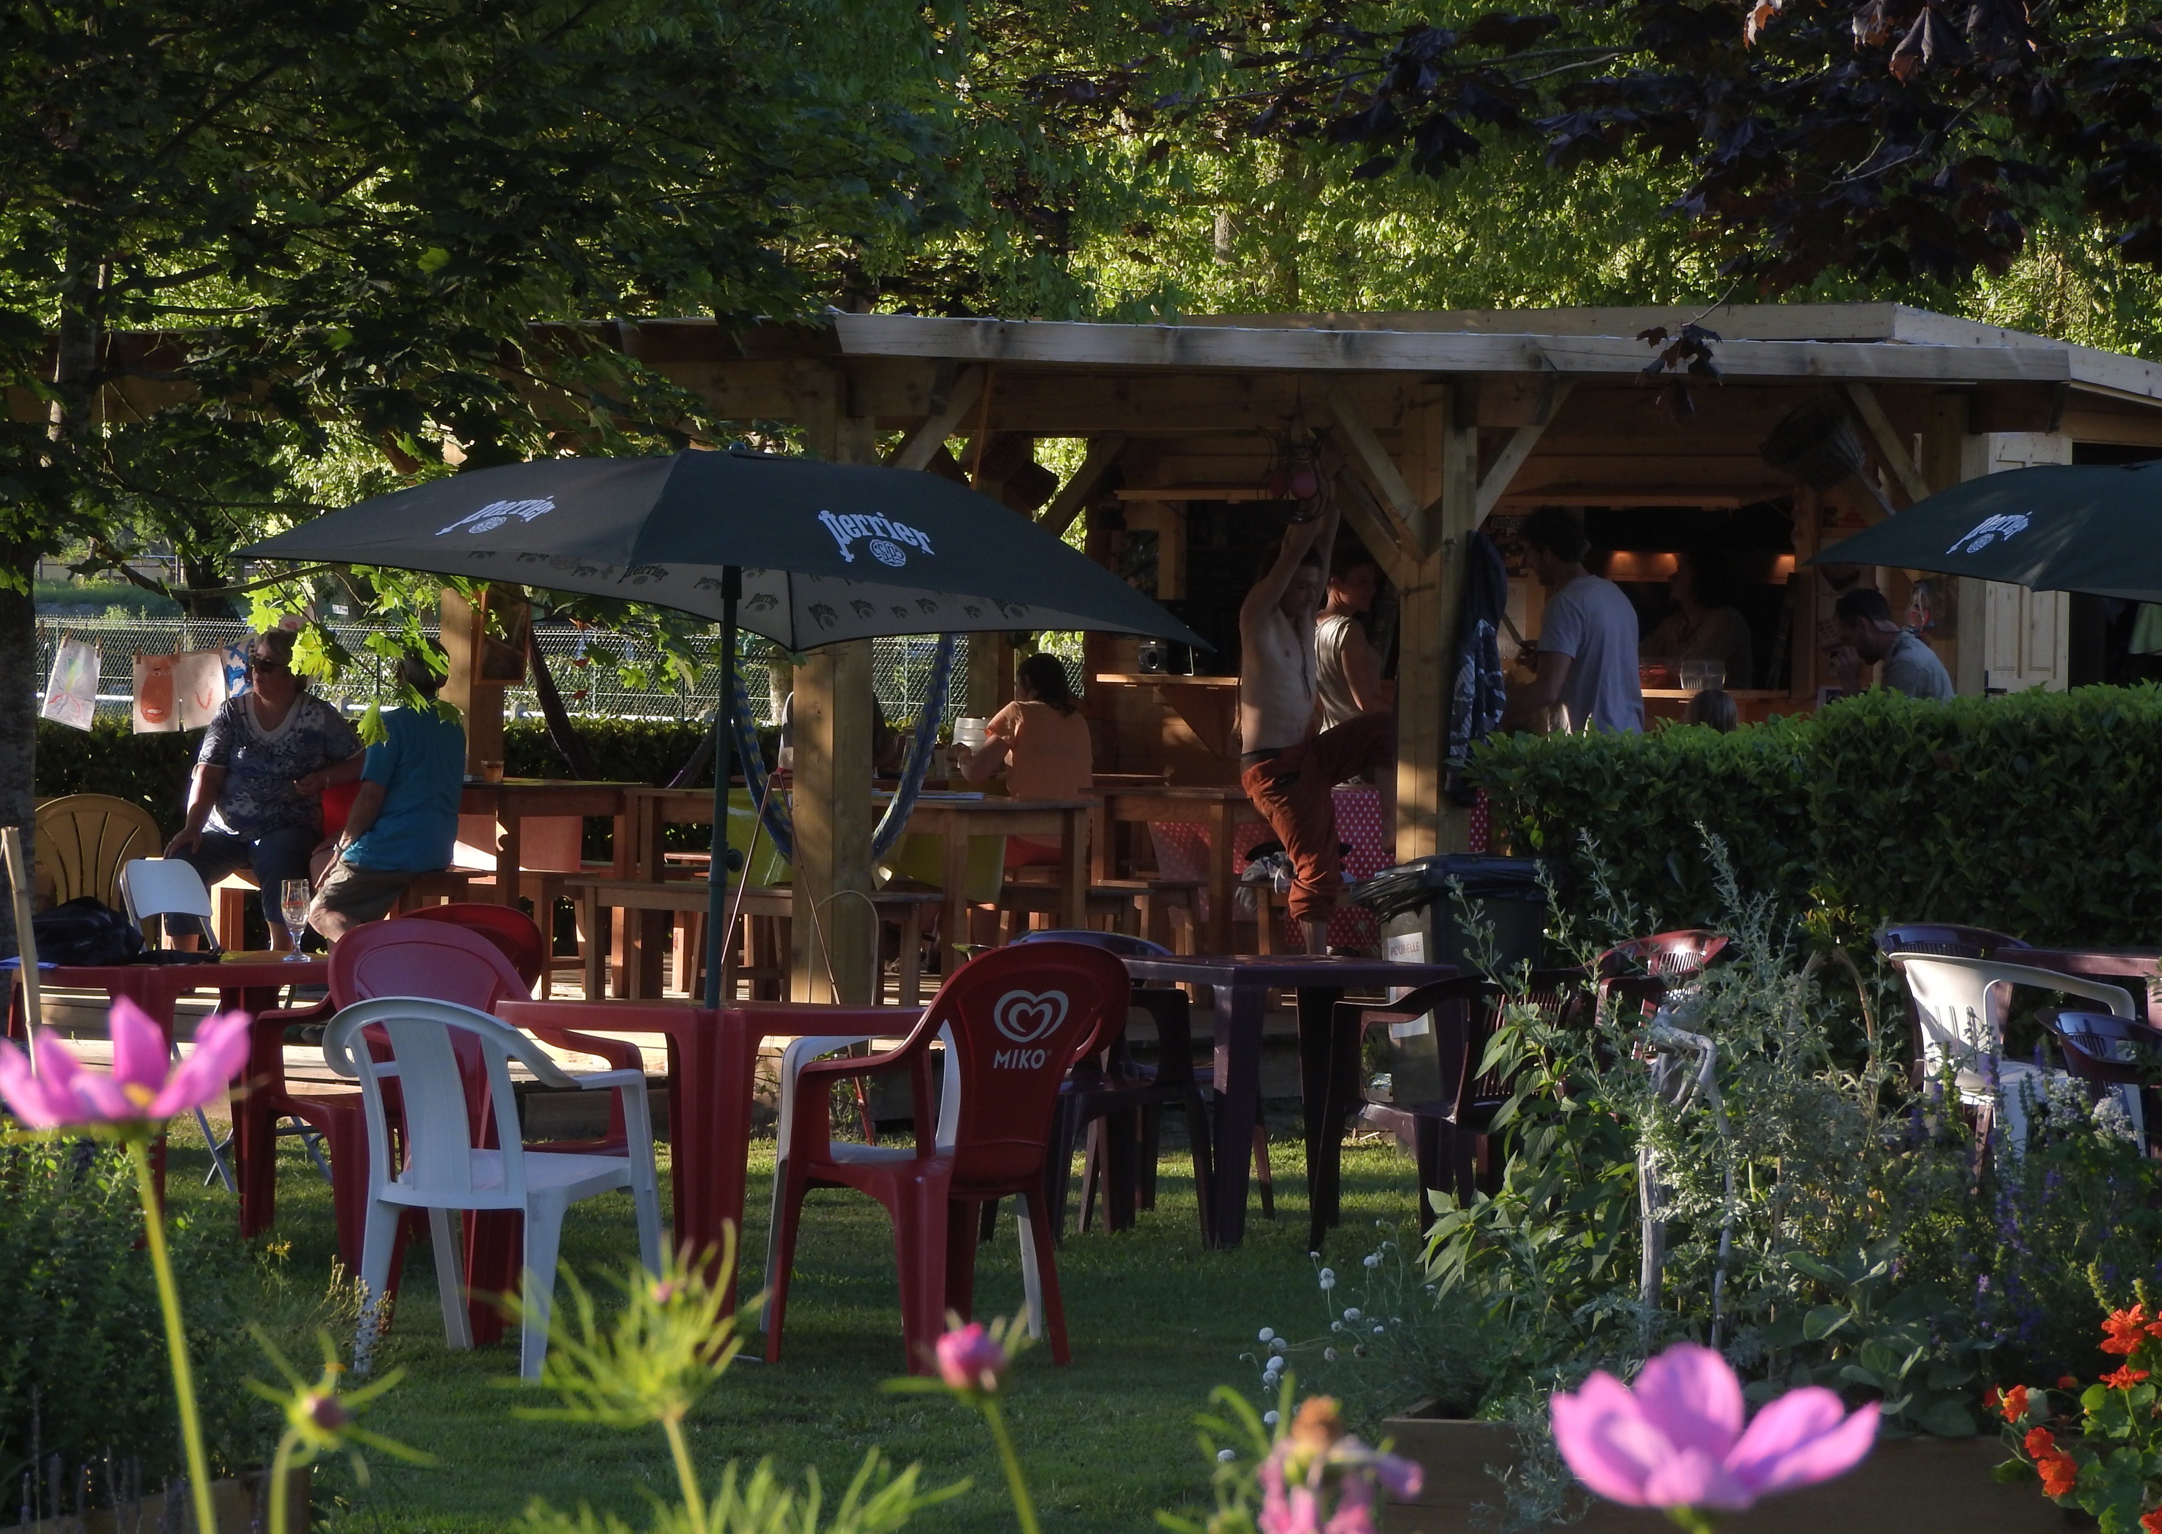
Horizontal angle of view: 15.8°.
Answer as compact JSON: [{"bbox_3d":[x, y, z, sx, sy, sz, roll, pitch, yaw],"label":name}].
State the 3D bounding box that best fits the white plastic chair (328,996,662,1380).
[{"bbox_3d":[-1.185,0.850,15.850,0.570,0.780,0.560,0,0,31],"label":"white plastic chair"}]

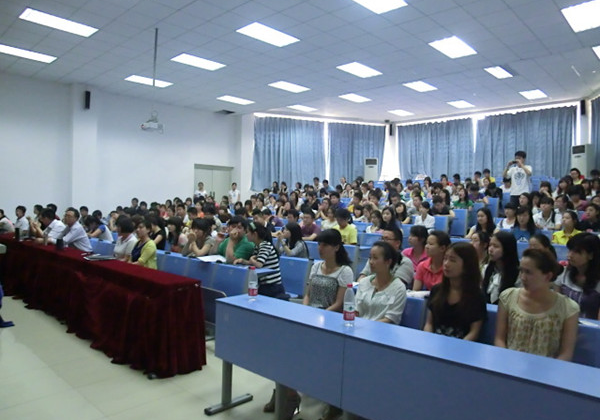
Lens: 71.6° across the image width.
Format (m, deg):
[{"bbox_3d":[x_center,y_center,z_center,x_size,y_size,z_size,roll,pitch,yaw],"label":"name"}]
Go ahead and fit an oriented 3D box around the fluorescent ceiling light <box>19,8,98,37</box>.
[{"bbox_3d":[-4.417,-3.454,7.622,0.600,0.080,1.200,2,3,43],"label":"fluorescent ceiling light"}]

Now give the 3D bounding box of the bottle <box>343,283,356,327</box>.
[{"bbox_3d":[0.262,0.505,2.220,0.066,0.230,0.066,1,2,0],"label":"bottle"}]

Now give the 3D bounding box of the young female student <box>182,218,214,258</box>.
[{"bbox_3d":[-1.378,0.704,5.594,0.470,1.190,0.700,2,2,38],"label":"young female student"}]

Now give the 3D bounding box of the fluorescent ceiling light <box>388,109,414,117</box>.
[{"bbox_3d":[4.068,-3.872,16.623,0.570,0.080,1.180,2,2,43],"label":"fluorescent ceiling light"}]

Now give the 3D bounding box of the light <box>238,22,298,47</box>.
[{"bbox_3d":[-0.580,-3.413,8.142,0.600,0.070,1.200,2,2,43],"label":"light"}]

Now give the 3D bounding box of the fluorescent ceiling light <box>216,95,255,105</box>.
[{"bbox_3d":[-2.083,-3.629,13.648,0.600,0.080,1.200,2,3,43],"label":"fluorescent ceiling light"}]

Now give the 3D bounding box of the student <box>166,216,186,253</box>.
[{"bbox_3d":[-1.817,0.687,6.096,0.430,1.189,0.700,2,2,43],"label":"student"}]

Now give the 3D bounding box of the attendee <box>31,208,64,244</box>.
[{"bbox_3d":[-3.799,0.601,6.371,0.550,1.250,0.750,2,2,43],"label":"attendee"}]

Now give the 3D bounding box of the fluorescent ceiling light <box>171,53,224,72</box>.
[{"bbox_3d":[-2.340,-3.472,9.773,0.600,0.070,1.200,2,2,43],"label":"fluorescent ceiling light"}]

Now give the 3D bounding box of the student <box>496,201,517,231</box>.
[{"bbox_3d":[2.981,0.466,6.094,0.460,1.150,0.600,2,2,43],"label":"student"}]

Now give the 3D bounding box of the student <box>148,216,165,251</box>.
[{"bbox_3d":[-2.054,0.642,5.865,0.460,1.140,0.680,2,2,43],"label":"student"}]

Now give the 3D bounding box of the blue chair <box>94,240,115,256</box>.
[{"bbox_3d":[-3.032,0.841,6.289,0.500,0.780,0.500,2,2,43],"label":"blue chair"}]

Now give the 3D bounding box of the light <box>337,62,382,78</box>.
[{"bbox_3d":[1.500,-3.492,10.420,0.600,0.070,1.200,2,2,43],"label":"light"}]

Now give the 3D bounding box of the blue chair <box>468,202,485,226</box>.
[{"bbox_3d":[3.016,0.282,7.426,0.480,0.820,0.450,2,3,43],"label":"blue chair"}]

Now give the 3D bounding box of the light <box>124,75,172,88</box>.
[{"bbox_3d":[-4.142,-3.577,11.463,0.600,0.080,1.200,2,3,43],"label":"light"}]

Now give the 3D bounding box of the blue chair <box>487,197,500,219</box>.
[{"bbox_3d":[4.117,0.168,9.075,0.500,0.860,0.500,2,2,43],"label":"blue chair"}]

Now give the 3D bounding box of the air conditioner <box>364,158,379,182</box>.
[{"bbox_3d":[3.014,-1.288,17.527,0.550,1.800,0.400,1,2,13],"label":"air conditioner"}]

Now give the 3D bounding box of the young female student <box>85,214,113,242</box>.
[{"bbox_3d":[-3.701,0.656,7.678,0.470,1.135,0.720,2,2,43],"label":"young female student"}]

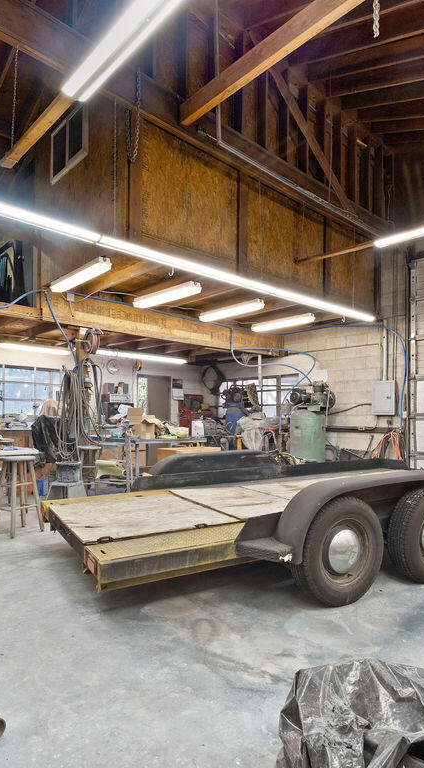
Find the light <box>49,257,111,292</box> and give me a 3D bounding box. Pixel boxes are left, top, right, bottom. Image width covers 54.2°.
[{"bbox_3d":[-1.655,-1.335,5.155,1.256,0.090,0.150,-4,-6,43],"label":"light"}]

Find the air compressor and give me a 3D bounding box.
[{"bbox_3d":[1.670,0.860,7.100,0.720,1.820,0.620,-2,-3,44],"label":"air compressor"}]

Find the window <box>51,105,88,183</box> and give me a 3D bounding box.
[{"bbox_3d":[-1.680,-2.810,4.850,0.880,0.590,0.080,-2,-3,44],"label":"window"}]

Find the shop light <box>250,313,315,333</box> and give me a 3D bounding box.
[{"bbox_3d":[1.200,-1.031,7.000,1.250,0.110,0.180,-2,-3,44],"label":"shop light"}]

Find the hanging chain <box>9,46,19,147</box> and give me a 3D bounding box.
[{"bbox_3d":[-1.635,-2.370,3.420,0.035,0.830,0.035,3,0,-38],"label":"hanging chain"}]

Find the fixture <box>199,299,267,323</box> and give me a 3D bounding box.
[{"bbox_3d":[0.292,-1.093,6.200,1.250,0.110,0.180,-2,-3,44],"label":"fixture"}]

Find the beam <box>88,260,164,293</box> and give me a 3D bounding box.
[{"bbox_3d":[-1.150,-1.435,5.410,1.457,0.160,0.080,-3,-6,42],"label":"beam"}]

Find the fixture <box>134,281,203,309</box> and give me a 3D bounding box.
[{"bbox_3d":[-0.656,-1.263,5.850,1.276,0.090,0.150,-3,-6,41],"label":"fixture"}]

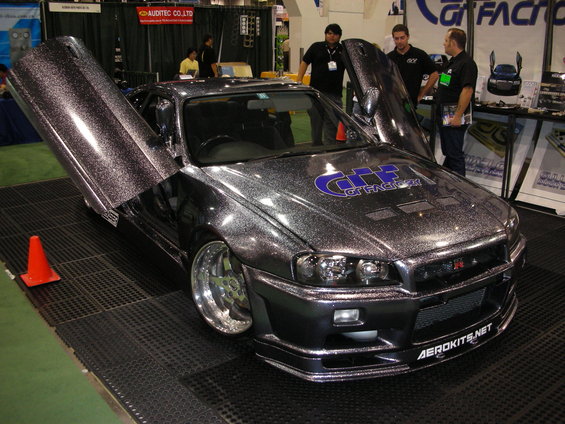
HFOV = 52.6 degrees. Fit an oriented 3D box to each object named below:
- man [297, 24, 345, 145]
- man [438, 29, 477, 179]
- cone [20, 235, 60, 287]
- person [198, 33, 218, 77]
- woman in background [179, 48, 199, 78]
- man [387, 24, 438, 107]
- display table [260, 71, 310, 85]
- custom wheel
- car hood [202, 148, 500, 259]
[{"bbox_3d":[0.427,-1.179,6.449,0.560,1.780,0.340,-2,16,-7],"label":"man"},{"bbox_3d":[1.612,-0.867,5.488,0.380,1.710,0.520,-4,17,-14],"label":"man"},{"bbox_3d":[-1.692,0.313,3.951,0.212,0.319,0.212,-12,20,-34],"label":"cone"},{"bbox_3d":[-1.466,-2.623,11.449,0.400,1.780,0.500,8,18,26],"label":"person"},{"bbox_3d":[-1.921,-2.619,11.912,0.420,1.500,0.480,13,21,39],"label":"woman in background"},{"bbox_3d":[1.185,-0.932,5.644,0.580,1.750,0.340,2,16,7],"label":"man"},{"bbox_3d":[-0.012,-2.958,14.123,1.800,0.920,0.760,-12,20,-35],"label":"display table"},{"bbox_3d":[-0.242,0.391,3.116,0.500,0.500,0.230,12,14,36],"label":"custom wheel"},{"bbox_3d":[0.476,-0.119,3.215,1.420,0.270,1.280,-10,19,-31],"label":"car hood"}]

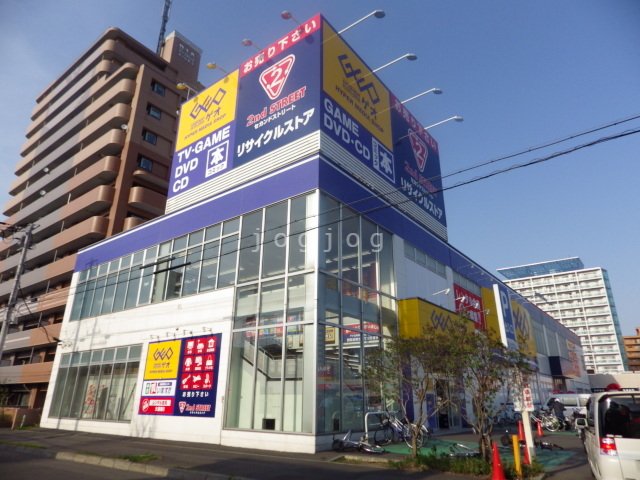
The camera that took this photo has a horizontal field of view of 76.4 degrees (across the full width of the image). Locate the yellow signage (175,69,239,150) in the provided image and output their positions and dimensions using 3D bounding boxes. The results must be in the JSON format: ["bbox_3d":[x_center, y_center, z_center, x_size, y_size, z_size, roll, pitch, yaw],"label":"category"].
[{"bbox_3d":[-6.125,-6.871,21.913,4.850,3.100,0.200,-15,-25,35],"label":"yellow signage"}]

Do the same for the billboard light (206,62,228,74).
[{"bbox_3d":[-5.556,-9.323,22.085,0.550,0.450,1.500,-14,-25,34],"label":"billboard light"}]

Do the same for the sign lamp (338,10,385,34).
[{"bbox_3d":[1.859,-9.881,18.666,2.350,0.380,0.450,-15,-25,35],"label":"sign lamp"}]

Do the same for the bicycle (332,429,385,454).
[{"bbox_3d":[1.199,6.287,12.694,1.600,0.500,0.900,5,-4,-13],"label":"bicycle"}]

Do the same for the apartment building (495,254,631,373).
[{"bbox_3d":[83.476,31.993,143.098,34.500,45.000,18.000,-14,-25,34],"label":"apartment building"}]

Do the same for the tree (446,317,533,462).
[{"bbox_3d":[5.072,4.325,12.169,2.600,4.050,2.500,-8,-22,20],"label":"tree"}]

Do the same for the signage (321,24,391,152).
[{"bbox_3d":[2.038,-7.338,20.096,0.200,3.900,6.100,-15,-25,35],"label":"signage"}]

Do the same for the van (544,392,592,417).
[{"bbox_3d":[17.103,11.053,26.600,4.600,1.950,1.700,-15,-25,35],"label":"van"}]

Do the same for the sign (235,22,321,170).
[{"bbox_3d":[-2.067,-7.008,19.577,5.350,6.450,0.250,-14,-25,34],"label":"sign"}]

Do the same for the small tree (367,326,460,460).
[{"bbox_3d":[2.899,4.692,12.887,2.900,3.850,2.700,-4,-21,11],"label":"small tree"}]

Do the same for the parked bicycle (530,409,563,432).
[{"bbox_3d":[11.265,9.159,20.666,1.750,1.050,0.560,-14,-25,34],"label":"parked bicycle"}]

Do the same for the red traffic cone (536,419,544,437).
[{"bbox_3d":[9.497,8.147,17.637,0.380,0.700,0.380,-10,-23,24],"label":"red traffic cone"}]

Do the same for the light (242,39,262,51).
[{"bbox_3d":[-3.183,-9.310,19.735,0.450,0.380,1.000,-15,-25,35],"label":"light"}]

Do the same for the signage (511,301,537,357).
[{"bbox_3d":[18.621,8.251,37.074,0.250,4.200,6.500,-15,-25,35],"label":"signage"}]

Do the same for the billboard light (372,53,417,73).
[{"bbox_3d":[4.026,-9.623,22.064,2.650,0.450,0.550,-15,-26,35],"label":"billboard light"}]

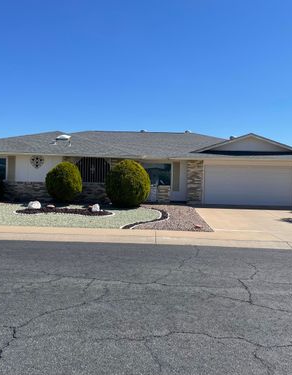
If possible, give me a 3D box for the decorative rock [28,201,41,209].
[{"bbox_3d":[-4.588,0.724,15.500,0.524,0.334,0.446,1,1,0],"label":"decorative rock"}]

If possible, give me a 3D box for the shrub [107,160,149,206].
[{"bbox_3d":[-0.870,-0.204,18.500,2.183,2.281,2.183,1,1,0],"label":"shrub"}]

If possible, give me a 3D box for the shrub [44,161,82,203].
[{"bbox_3d":[-4.236,-0.297,19.400,1.912,2.041,1.912,1,1,0],"label":"shrub"}]

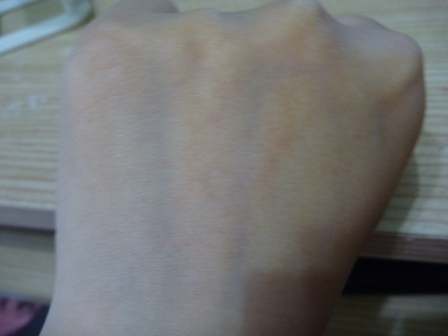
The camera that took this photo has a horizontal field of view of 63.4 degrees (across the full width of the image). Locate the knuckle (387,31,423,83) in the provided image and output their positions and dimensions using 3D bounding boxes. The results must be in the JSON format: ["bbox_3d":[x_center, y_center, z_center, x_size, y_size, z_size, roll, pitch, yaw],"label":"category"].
[{"bbox_3d":[0.046,-0.028,0.093,0.009,0.009,0.011,2,49,-2],"label":"knuckle"}]

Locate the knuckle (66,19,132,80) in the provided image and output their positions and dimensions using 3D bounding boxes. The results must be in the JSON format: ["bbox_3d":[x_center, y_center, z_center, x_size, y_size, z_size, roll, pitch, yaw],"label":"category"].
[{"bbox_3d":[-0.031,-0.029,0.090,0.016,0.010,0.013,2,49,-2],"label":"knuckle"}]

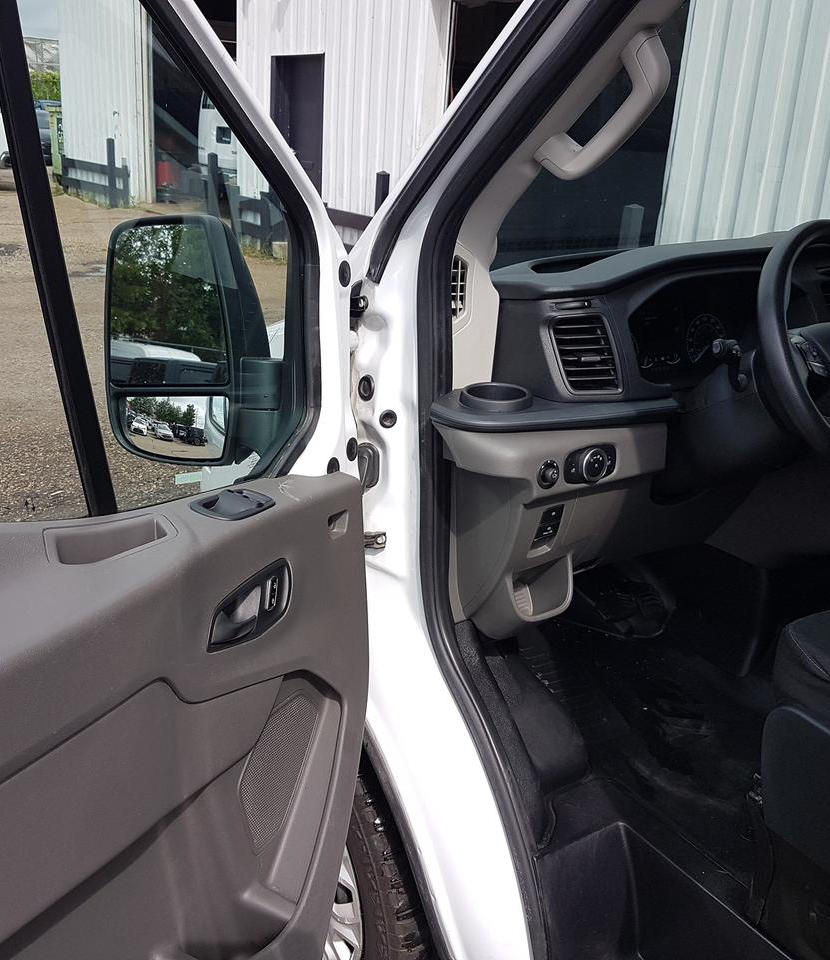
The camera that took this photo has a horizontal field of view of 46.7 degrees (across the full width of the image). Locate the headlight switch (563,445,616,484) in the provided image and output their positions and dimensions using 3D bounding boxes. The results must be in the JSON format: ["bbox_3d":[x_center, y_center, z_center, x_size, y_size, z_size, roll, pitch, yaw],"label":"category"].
[{"bbox_3d":[0.244,-0.019,1.297,0.092,0.047,0.029,-9,13,-32],"label":"headlight switch"}]

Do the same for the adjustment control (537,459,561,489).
[{"bbox_3d":[0.179,-0.005,1.260,0.038,0.038,0.020,-9,13,-32],"label":"adjustment control"}]

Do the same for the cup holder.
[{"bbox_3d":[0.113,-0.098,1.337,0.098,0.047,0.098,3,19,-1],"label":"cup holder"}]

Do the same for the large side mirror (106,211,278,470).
[{"bbox_3d":[-0.311,-0.201,1.365,0.205,0.340,0.130,7,19,10],"label":"large side mirror"}]

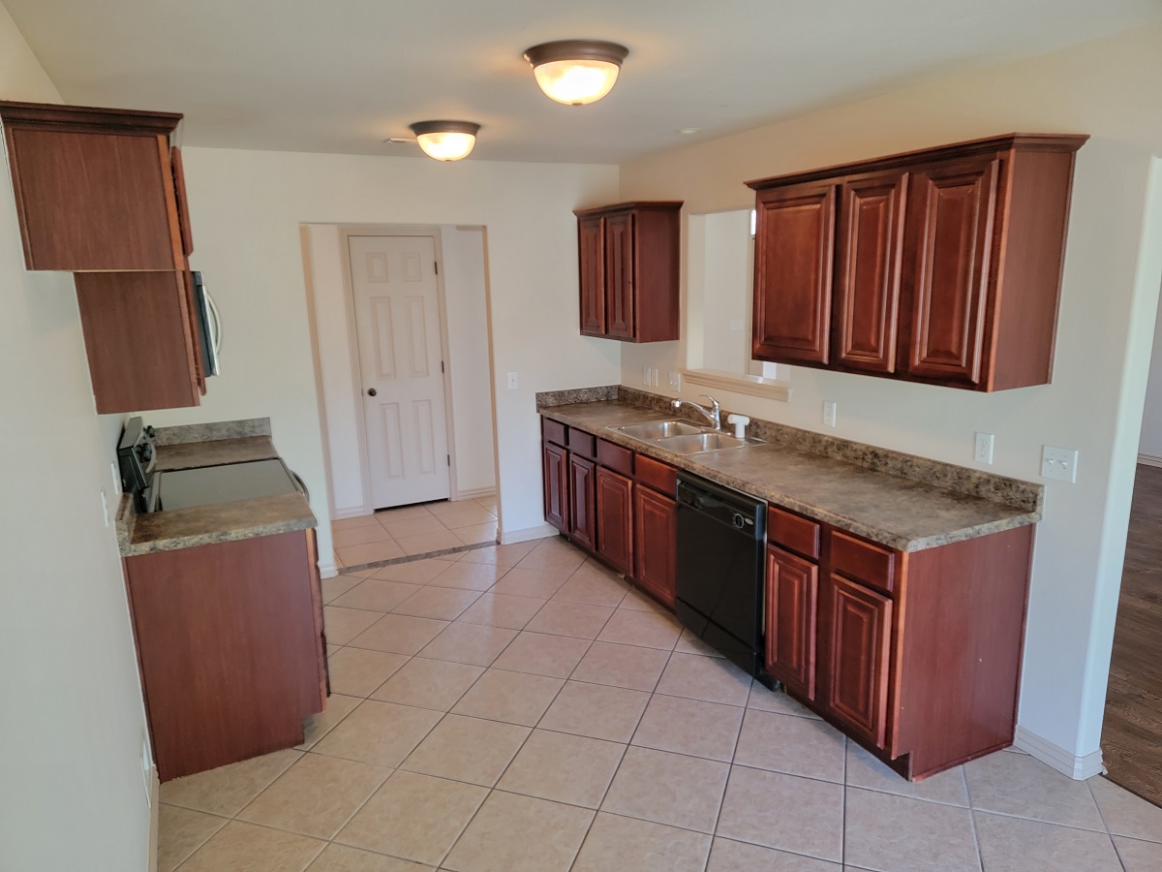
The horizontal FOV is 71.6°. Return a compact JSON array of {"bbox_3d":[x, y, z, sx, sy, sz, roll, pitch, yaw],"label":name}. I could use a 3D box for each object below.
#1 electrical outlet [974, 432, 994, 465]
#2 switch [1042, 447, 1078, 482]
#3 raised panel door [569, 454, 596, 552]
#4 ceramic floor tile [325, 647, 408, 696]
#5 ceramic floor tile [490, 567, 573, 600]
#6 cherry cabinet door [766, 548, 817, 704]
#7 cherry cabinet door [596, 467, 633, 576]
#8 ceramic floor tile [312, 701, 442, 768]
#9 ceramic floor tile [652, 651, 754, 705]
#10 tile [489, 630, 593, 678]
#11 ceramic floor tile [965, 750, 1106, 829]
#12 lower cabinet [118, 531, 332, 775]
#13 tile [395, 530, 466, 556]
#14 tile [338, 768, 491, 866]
[{"bbox_3d":[1.516,0.048,3.032,0.008,0.116,0.072,-7,14,-25],"label":"electrical outlet"},{"bbox_3d":[1.624,0.096,2.744,0.015,0.114,0.118,-7,14,-25],"label":"switch"},{"bbox_3d":[0.012,0.395,4.769,0.020,0.540,0.310,-7,14,-26],"label":"raised panel door"},{"bbox_3d":[-1.055,1.099,3.752,0.392,0.010,0.392,3,13,19],"label":"ceramic floor tile"},{"bbox_3d":[-0.296,0.871,4.736,0.394,0.010,0.394,3,13,19],"label":"ceramic floor tile"},{"bbox_3d":[0.825,0.721,3.177,0.020,0.540,0.272,-7,14,-26],"label":"cherry cabinet door"},{"bbox_3d":[0.184,0.464,4.433,0.020,0.540,0.390,-7,14,-26],"label":"cherry cabinet door"},{"bbox_3d":[-0.816,1.204,3.269,0.395,0.010,0.395,3,13,19],"label":"ceramic floor tile"},{"bbox_3d":[0.568,1.092,3.627,0.392,0.010,0.392,3,13,19],"label":"ceramic floor tile"},{"bbox_3d":[-0.177,1.054,3.874,0.395,0.010,0.395,3,13,19],"label":"tile"},{"bbox_3d":[1.577,1.234,2.849,0.392,0.010,0.392,3,13,19],"label":"ceramic floor tile"},{"bbox_3d":[-1.365,0.779,3.176,0.625,0.878,0.381,-7,14,-25],"label":"lower cabinet"},{"bbox_3d":[-1.025,0.725,5.443,0.390,0.010,0.370,-7,14,-25],"label":"tile"},{"bbox_3d":[-0.568,1.302,2.765,0.392,0.010,0.392,3,13,19],"label":"tile"}]

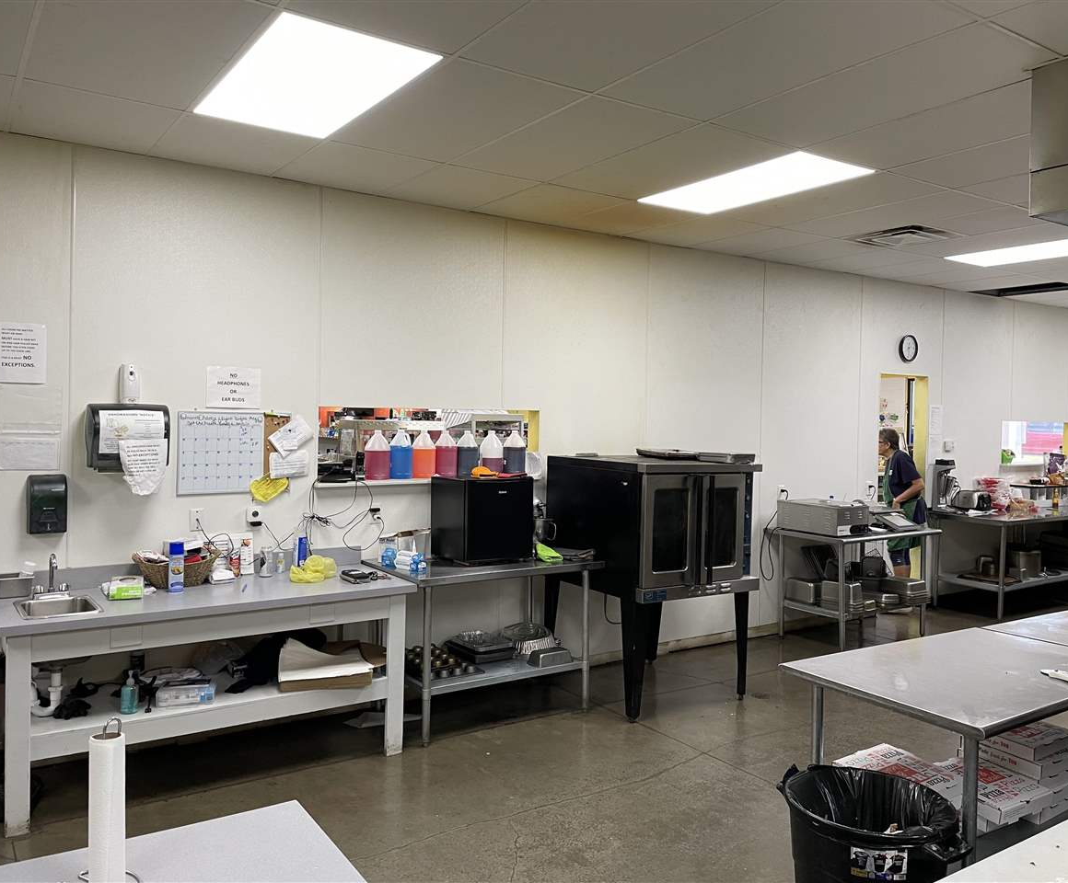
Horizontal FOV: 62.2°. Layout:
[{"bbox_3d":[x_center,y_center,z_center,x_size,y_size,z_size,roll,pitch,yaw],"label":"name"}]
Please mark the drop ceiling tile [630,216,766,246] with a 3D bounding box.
[{"bbox_3d":[1.102,-1.414,5.936,0.600,0.020,0.810,0,2,-34],"label":"drop ceiling tile"}]

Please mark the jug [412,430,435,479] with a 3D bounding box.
[{"bbox_3d":[-0.673,0.081,5.425,0.150,0.295,0.150,1,2,0],"label":"jug"}]

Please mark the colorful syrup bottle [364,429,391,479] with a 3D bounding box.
[{"bbox_3d":[-0.927,0.082,5.256,0.150,0.295,0.150,1,2,0],"label":"colorful syrup bottle"}]

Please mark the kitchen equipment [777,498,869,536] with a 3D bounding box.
[{"bbox_3d":[2.225,0.589,6.801,0.395,0.218,0.550,0,2,-34],"label":"kitchen equipment"}]

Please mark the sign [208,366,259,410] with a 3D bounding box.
[{"bbox_3d":[-1.573,-0.281,4.645,0.277,0.213,0.010,0,1,-34],"label":"sign"}]

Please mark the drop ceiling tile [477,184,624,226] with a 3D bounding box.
[{"bbox_3d":[0.083,-1.407,5.268,0.610,0.030,0.775,0,1,-34],"label":"drop ceiling tile"}]

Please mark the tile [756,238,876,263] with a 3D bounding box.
[{"bbox_3d":[2.116,-1.421,6.618,0.610,0.020,0.814,0,2,-34],"label":"tile"}]

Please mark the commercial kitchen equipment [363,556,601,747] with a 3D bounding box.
[{"bbox_3d":[-0.297,1.124,5.143,1.210,0.870,0.750,0,2,-34],"label":"commercial kitchen equipment"}]

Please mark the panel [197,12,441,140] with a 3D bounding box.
[{"bbox_3d":[-0.873,-1.389,3.417,0.605,0.060,1.210,0,1,-34],"label":"panel"}]

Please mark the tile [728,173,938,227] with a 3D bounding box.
[{"bbox_3d":[1.667,-1.376,5.084,0.600,0.020,1.200,0,2,-34],"label":"tile"}]

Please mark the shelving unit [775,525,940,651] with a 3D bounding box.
[{"bbox_3d":[2.563,1.128,6.983,1.230,0.865,0.620,0,2,-34],"label":"shelving unit"}]

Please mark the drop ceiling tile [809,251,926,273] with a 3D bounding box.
[{"bbox_3d":[2.623,-1.422,6.956,0.610,0.020,0.814,0,2,-34],"label":"drop ceiling tile"}]

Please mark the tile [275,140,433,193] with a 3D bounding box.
[{"bbox_3d":[-0.928,-1.419,4.589,0.610,0.020,0.814,0,2,-34],"label":"tile"}]

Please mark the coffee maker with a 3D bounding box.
[{"bbox_3d":[3.731,0.395,8.070,0.190,0.475,0.280,0,2,-34],"label":"coffee maker"}]

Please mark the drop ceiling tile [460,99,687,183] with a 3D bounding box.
[{"bbox_3d":[0.136,-1.383,4.101,0.610,0.030,1.215,0,1,-34],"label":"drop ceiling tile"}]

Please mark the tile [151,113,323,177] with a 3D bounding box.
[{"bbox_3d":[-1.438,-1.415,4.252,0.600,0.020,0.810,0,2,-34],"label":"tile"}]

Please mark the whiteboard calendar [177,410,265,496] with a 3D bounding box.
[{"bbox_3d":[-1.642,0.065,4.668,0.444,0.440,0.020,0,2,-34],"label":"whiteboard calendar"}]

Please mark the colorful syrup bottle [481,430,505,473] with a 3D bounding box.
[{"bbox_3d":[-0.267,0.086,5.625,0.150,0.296,0.150,1,2,0],"label":"colorful syrup bottle"}]

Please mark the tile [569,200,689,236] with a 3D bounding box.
[{"bbox_3d":[0.588,-1.407,5.609,0.610,0.030,0.775,0,1,-34],"label":"tile"}]

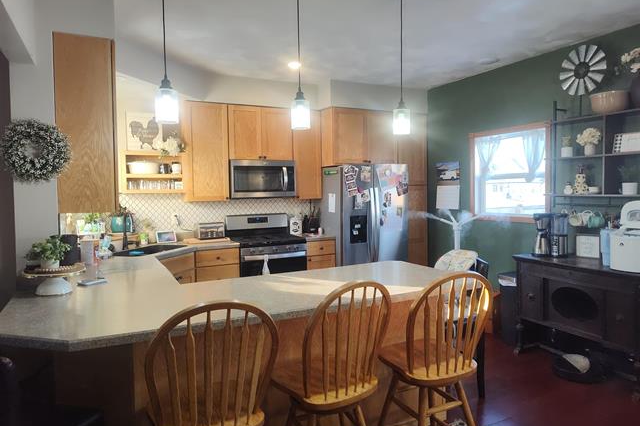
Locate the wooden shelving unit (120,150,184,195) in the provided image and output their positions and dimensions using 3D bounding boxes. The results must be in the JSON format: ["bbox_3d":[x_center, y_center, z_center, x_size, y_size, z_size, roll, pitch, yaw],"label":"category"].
[{"bbox_3d":[-1.790,-0.424,4.519,0.660,0.445,0.240,-2,3,-26],"label":"wooden shelving unit"}]

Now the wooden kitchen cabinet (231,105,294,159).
[{"bbox_3d":[-0.724,-0.895,4.918,0.759,0.586,0.352,-3,3,-27],"label":"wooden kitchen cabinet"}]

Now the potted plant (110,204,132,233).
[{"bbox_3d":[-2.010,0.060,4.313,0.200,0.295,0.190,-2,3,-26],"label":"potted plant"}]

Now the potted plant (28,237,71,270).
[{"bbox_3d":[-1.513,0.222,2.387,0.201,0.189,0.191,-3,3,-27],"label":"potted plant"}]

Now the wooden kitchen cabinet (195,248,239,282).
[{"bbox_3d":[-1.178,0.804,4.655,0.460,0.876,0.610,-2,3,-26],"label":"wooden kitchen cabinet"}]

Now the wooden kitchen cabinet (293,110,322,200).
[{"bbox_3d":[-0.211,-0.697,5.224,0.365,1.051,0.330,-2,3,-26],"label":"wooden kitchen cabinet"}]

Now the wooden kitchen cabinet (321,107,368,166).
[{"bbox_3d":[0.223,-0.900,5.265,0.467,0.664,0.620,-2,3,-26],"label":"wooden kitchen cabinet"}]

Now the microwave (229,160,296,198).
[{"bbox_3d":[-0.704,-0.386,4.923,0.759,0.412,0.402,-3,3,-27],"label":"microwave"}]

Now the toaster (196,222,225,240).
[{"bbox_3d":[-1.225,0.196,4.760,0.278,0.170,0.240,-2,3,-26],"label":"toaster"}]

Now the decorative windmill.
[{"bbox_3d":[2.237,-1.123,3.629,0.101,0.604,0.407,-3,3,-27],"label":"decorative windmill"}]

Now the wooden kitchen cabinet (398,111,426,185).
[{"bbox_3d":[1.041,-0.810,5.665,0.462,0.912,0.620,-2,3,-26],"label":"wooden kitchen cabinet"}]

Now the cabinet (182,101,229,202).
[{"bbox_3d":[-1.273,-0.654,4.710,0.467,1.051,0.330,-2,3,-26],"label":"cabinet"}]

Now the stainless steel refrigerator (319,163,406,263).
[{"bbox_3d":[0.504,0.298,5.314,0.917,1.760,0.815,-3,3,-27],"label":"stainless steel refrigerator"}]

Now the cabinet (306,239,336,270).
[{"bbox_3d":[-0.120,0.747,5.129,0.369,0.905,0.634,-3,3,-27],"label":"cabinet"}]

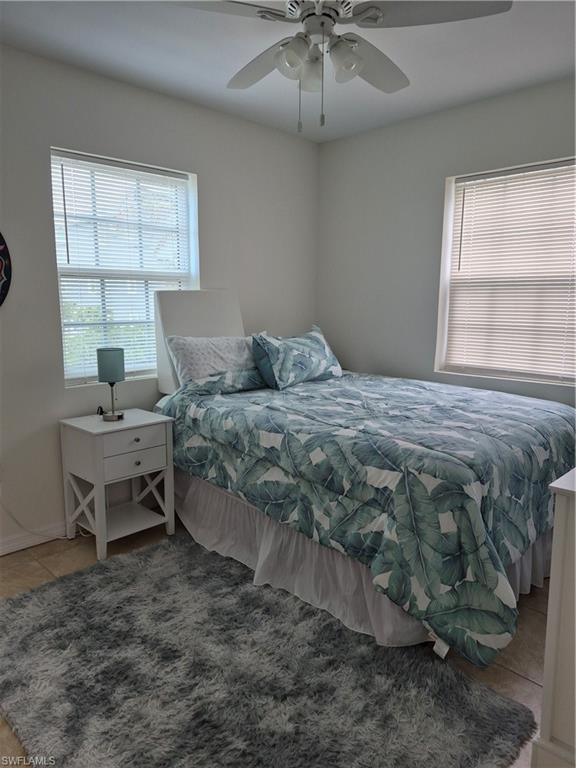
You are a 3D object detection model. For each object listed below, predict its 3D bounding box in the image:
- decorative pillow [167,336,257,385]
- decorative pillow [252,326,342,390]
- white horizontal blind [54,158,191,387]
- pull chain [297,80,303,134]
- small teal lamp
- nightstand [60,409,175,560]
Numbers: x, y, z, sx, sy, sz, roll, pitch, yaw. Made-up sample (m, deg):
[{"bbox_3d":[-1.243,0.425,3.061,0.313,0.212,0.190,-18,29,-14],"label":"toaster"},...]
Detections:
[{"bbox_3d":[-0.392,-0.138,3.113,0.645,0.413,0.171,-10,-16,-44],"label":"decorative pillow"},{"bbox_3d":[0.087,-0.201,3.483,0.192,0.423,0.665,-28,-11,40],"label":"decorative pillow"},{"bbox_3d":[-0.927,-0.642,2.991,0.862,1.205,0.040,-10,14,-44],"label":"white horizontal blind"},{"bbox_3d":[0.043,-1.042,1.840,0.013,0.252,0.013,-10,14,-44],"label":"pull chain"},{"bbox_3d":[-0.964,0.000,2.790,0.149,0.377,0.149,-10,14,-44],"label":"small teal lamp"},{"bbox_3d":[-0.924,0.525,2.804,0.383,0.662,0.447,10,14,44],"label":"nightstand"}]

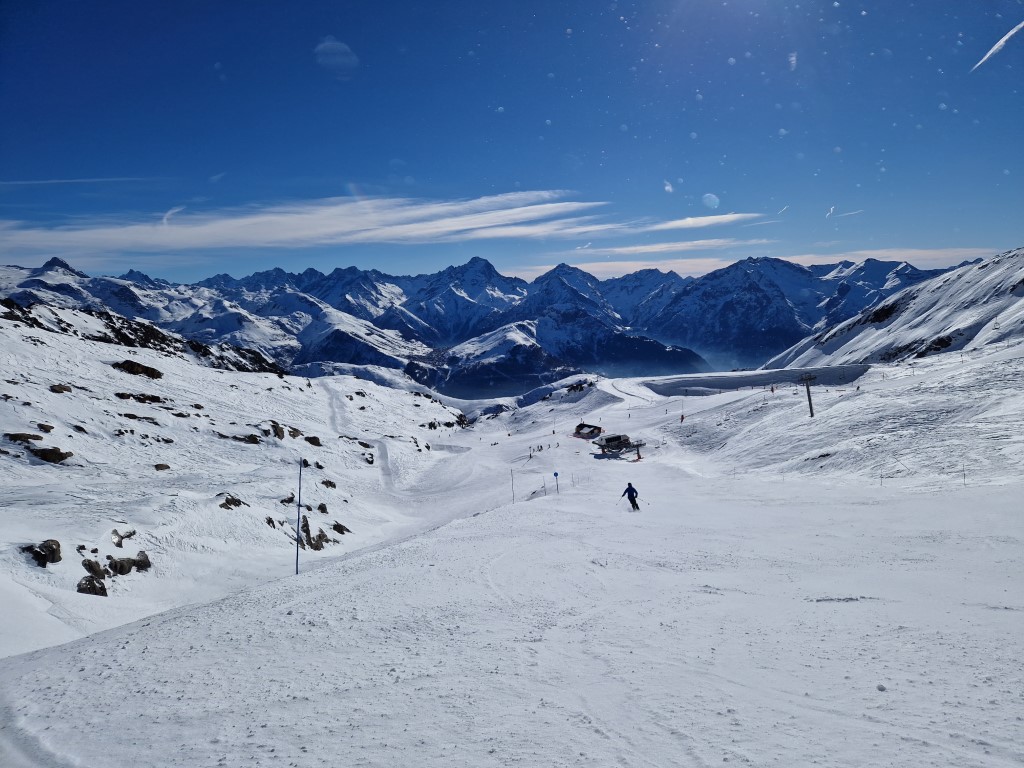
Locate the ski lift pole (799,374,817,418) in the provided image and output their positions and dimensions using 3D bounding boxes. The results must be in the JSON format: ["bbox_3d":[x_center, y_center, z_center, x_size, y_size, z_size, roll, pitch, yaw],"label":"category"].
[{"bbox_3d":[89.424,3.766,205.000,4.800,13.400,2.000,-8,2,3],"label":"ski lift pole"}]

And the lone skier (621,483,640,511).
[{"bbox_3d":[7.083,6.696,40.500,1.050,1.650,0.800,1,7,5],"label":"lone skier"}]

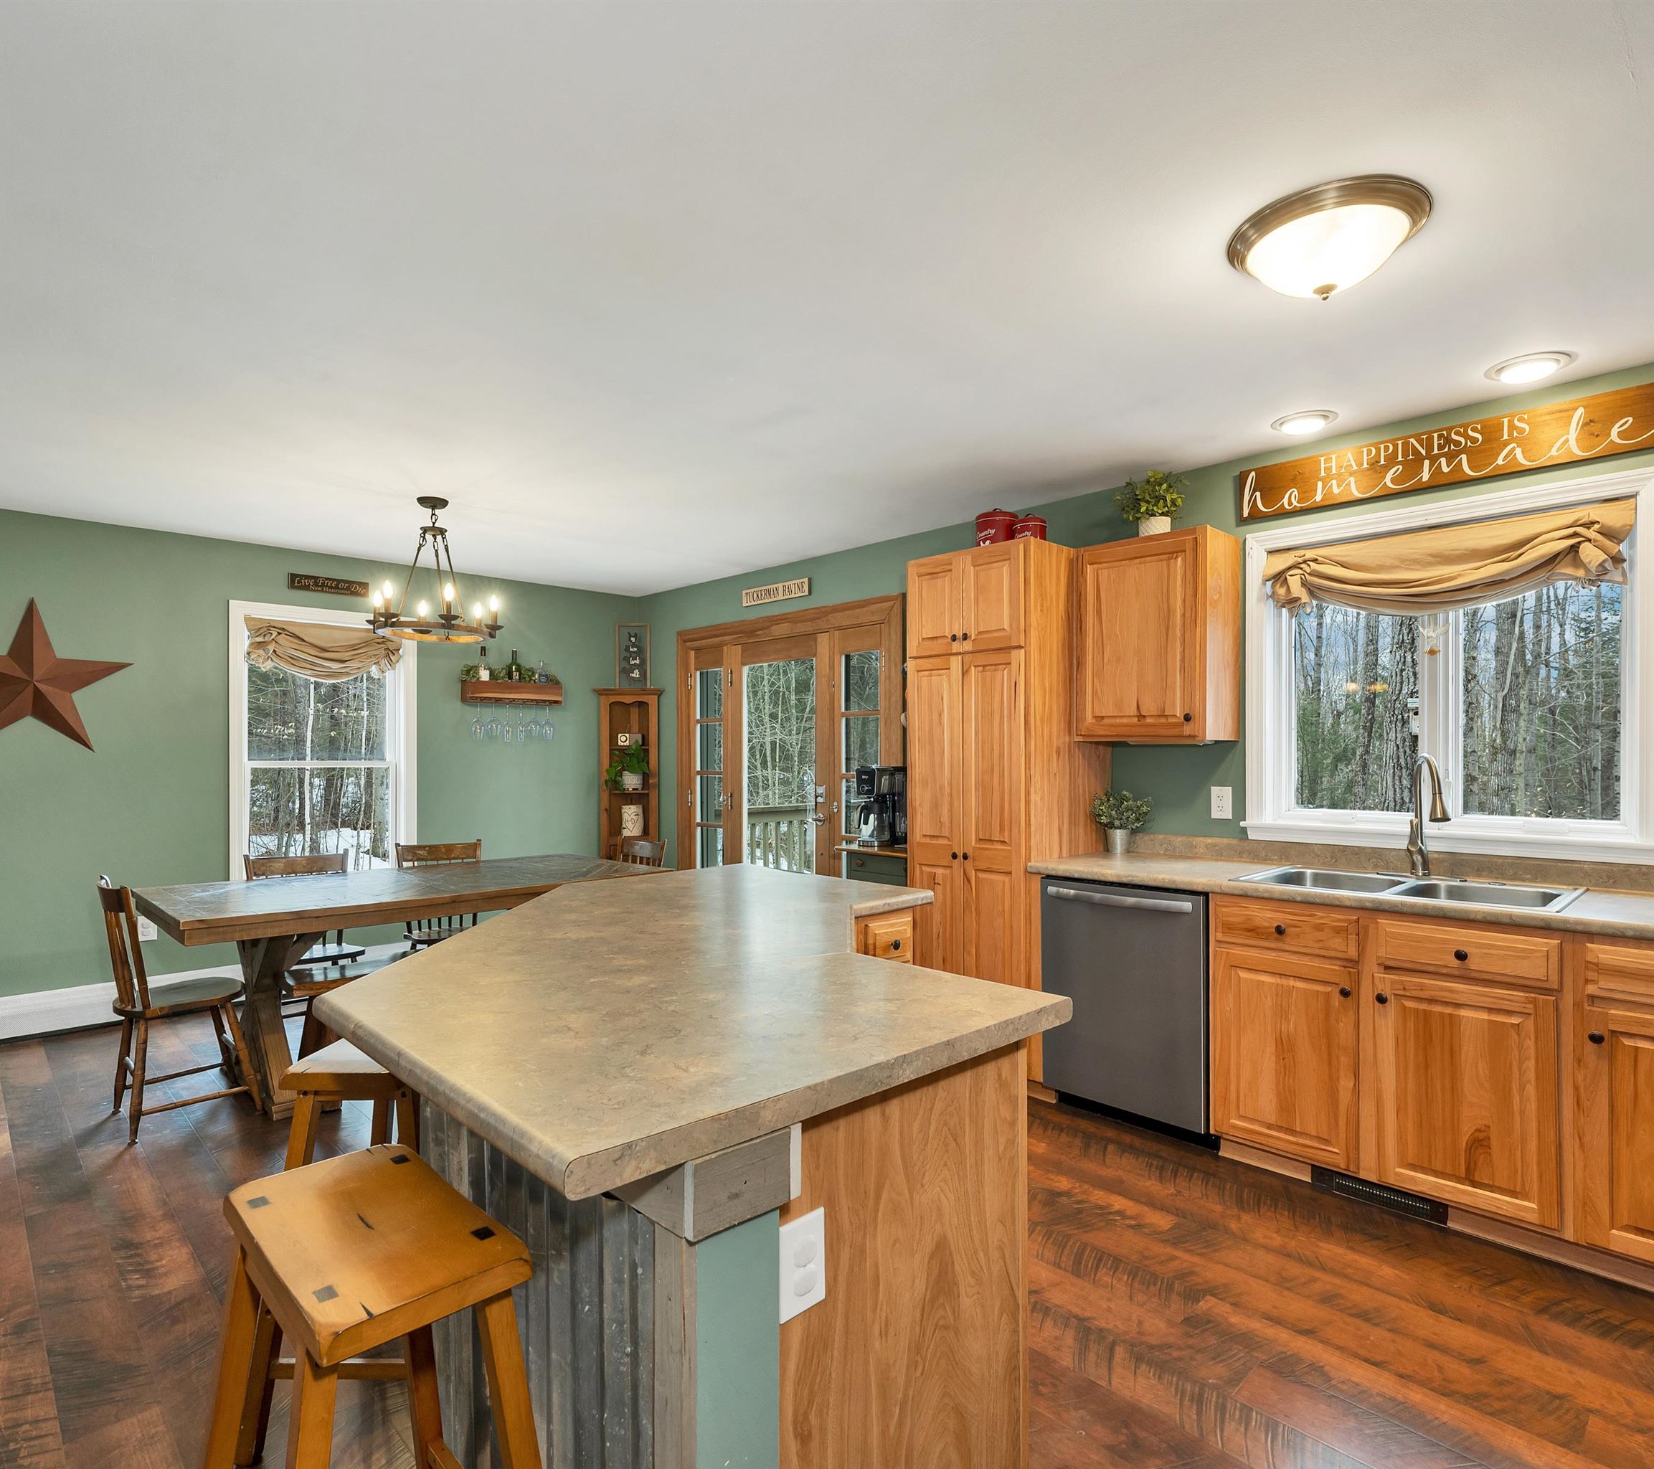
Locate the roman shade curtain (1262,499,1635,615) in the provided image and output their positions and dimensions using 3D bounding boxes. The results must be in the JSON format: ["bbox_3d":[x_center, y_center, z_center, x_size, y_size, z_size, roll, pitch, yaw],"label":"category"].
[{"bbox_3d":[1.990,-0.545,2.852,1.020,0.290,0.090,-1,-1,44],"label":"roman shade curtain"}]

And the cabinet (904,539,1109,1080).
[{"bbox_3d":[0.764,0.339,3.646,0.590,2.137,0.640,-1,-1,44],"label":"cabinet"}]

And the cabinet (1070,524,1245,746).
[{"bbox_3d":[1.280,-0.354,3.344,0.525,0.768,0.330,-1,-1,44],"label":"cabinet"}]

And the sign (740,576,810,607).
[{"bbox_3d":[-0.315,-0.859,5.209,0.590,0.098,0.020,-1,-1,44],"label":"sign"}]

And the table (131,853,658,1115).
[{"bbox_3d":[-1.801,1.029,3.807,0.960,0.765,1.880,-1,-1,45],"label":"table"}]

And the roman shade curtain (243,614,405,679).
[{"bbox_3d":[-2.845,-0.468,4.890,0.080,0.335,0.800,-1,-1,45],"label":"roman shade curtain"}]

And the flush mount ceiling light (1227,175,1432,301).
[{"bbox_3d":[1.066,-1.005,1.832,0.370,0.150,0.370,-1,-1,44],"label":"flush mount ceiling light"}]

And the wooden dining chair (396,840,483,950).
[{"bbox_3d":[-1.877,0.984,4.301,0.420,0.880,0.480,1,-1,-39],"label":"wooden dining chair"}]

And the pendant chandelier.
[{"bbox_3d":[-1.753,-0.740,3.863,0.570,0.610,0.570,-1,-1,44],"label":"pendant chandelier"}]

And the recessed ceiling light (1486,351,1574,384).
[{"bbox_3d":[2.060,-1.065,2.513,0.213,0.030,0.213,-1,-1,44],"label":"recessed ceiling light"}]

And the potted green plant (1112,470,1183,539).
[{"bbox_3d":[1.280,-0.890,3.408,0.270,0.290,0.250,-1,-1,44],"label":"potted green plant"}]

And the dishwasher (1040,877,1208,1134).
[{"bbox_3d":[1.216,0.965,3.176,0.600,0.860,0.620,-1,-1,44],"label":"dishwasher"}]

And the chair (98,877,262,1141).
[{"bbox_3d":[-2.369,0.955,3.138,0.415,0.870,0.445,-1,-1,45],"label":"chair"}]

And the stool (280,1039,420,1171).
[{"bbox_3d":[-1.050,1.058,2.100,0.380,0.620,0.480,0,-1,0],"label":"stool"}]

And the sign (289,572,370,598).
[{"bbox_3d":[-2.836,-0.849,4.894,0.020,0.085,0.410,-1,-1,45],"label":"sign"}]

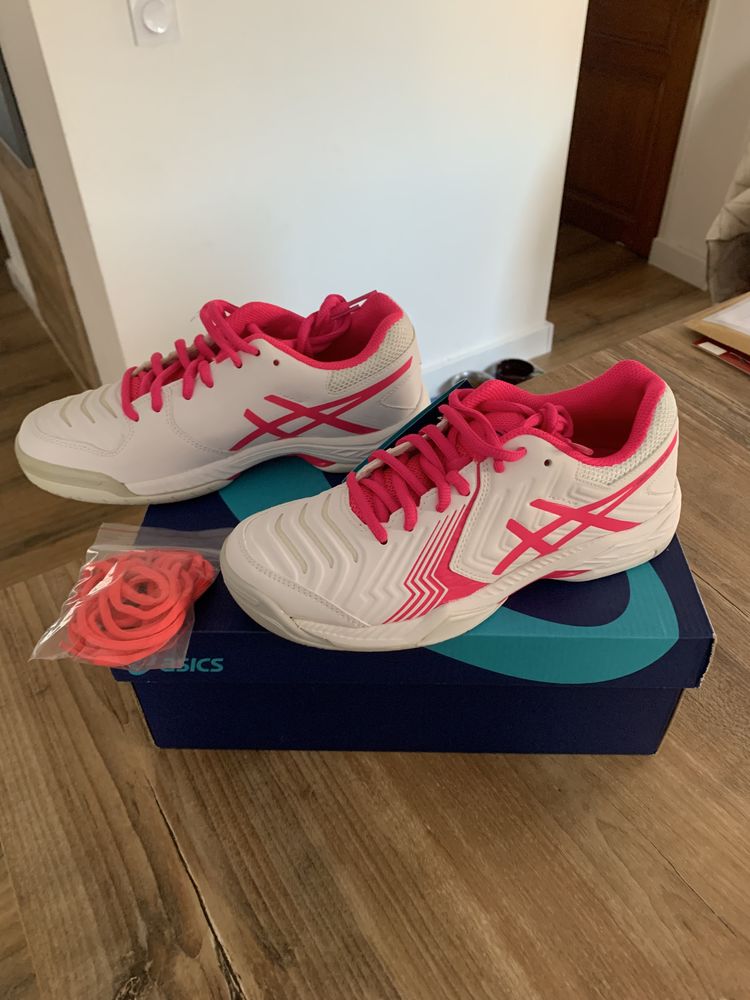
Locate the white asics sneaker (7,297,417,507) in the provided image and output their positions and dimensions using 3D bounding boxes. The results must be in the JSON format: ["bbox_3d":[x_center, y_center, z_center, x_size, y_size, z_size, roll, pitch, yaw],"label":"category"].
[{"bbox_3d":[-0.099,-0.072,0.490,0.267,0.107,0.097,-8,41,-8],"label":"white asics sneaker"}]

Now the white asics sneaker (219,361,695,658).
[{"bbox_3d":[0.046,-0.002,0.402,0.265,0.107,0.097,-11,41,-11],"label":"white asics sneaker"}]

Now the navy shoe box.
[{"bbox_3d":[0.019,0.049,0.517,0.328,0.118,0.210,0,40,2],"label":"navy shoe box"}]

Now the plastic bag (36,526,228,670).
[{"bbox_3d":[-0.132,0.046,0.419,0.092,0.030,0.115,0,40,2],"label":"plastic bag"}]

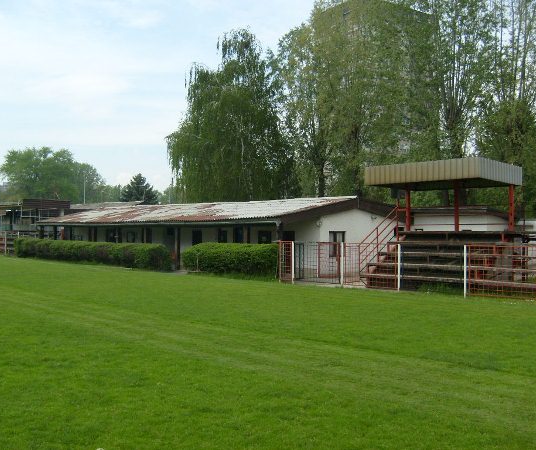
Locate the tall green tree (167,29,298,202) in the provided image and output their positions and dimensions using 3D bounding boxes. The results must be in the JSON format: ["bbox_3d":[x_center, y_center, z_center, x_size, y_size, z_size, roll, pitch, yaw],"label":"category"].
[{"bbox_3d":[-2.692,-6.261,46.000,10.008,16.821,9.508,0,0,0],"label":"tall green tree"}]

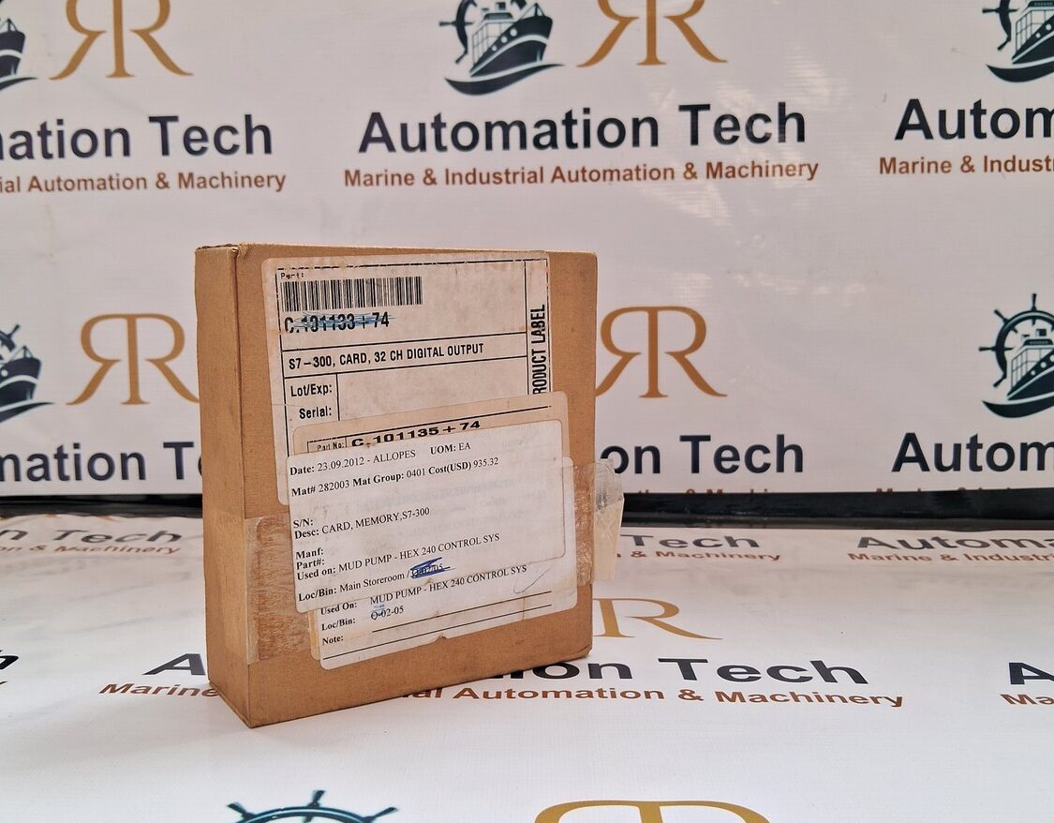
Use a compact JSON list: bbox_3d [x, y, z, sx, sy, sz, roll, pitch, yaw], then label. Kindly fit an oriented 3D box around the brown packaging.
[{"bbox_3d":[-0.043,0.019,0.376,0.130,0.150,0.047,-4,8,-31],"label":"brown packaging"}]

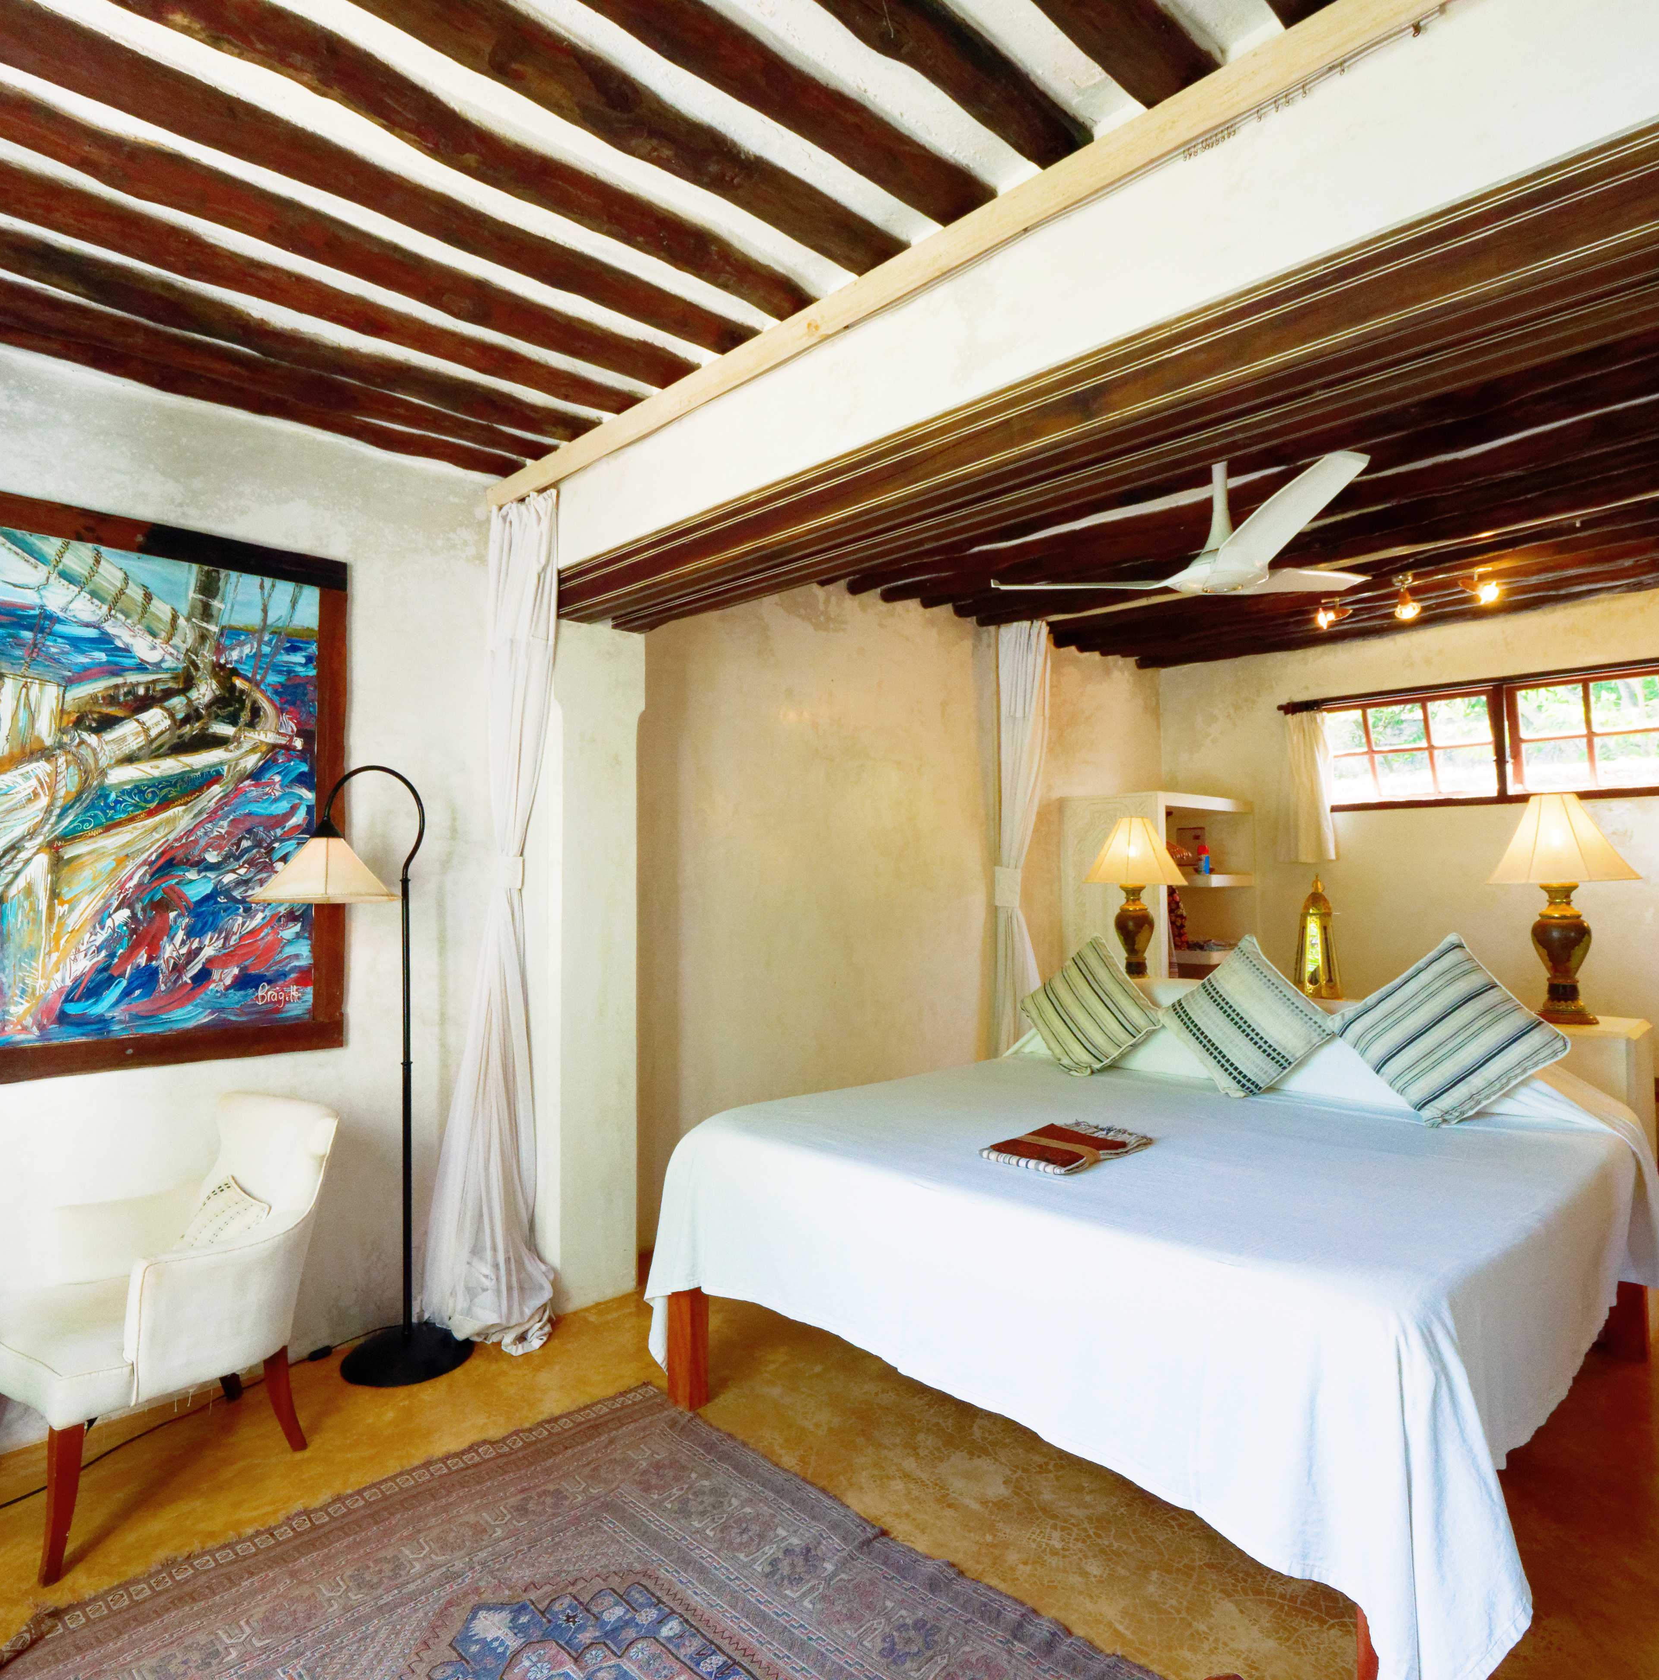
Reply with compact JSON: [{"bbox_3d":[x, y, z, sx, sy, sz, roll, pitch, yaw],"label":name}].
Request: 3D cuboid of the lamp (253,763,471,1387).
[{"bbox_3d":[-1.274,0.611,2.824,0.550,1.630,0.370,1,-2,-31],"label":"lamp"}]

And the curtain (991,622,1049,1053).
[{"bbox_3d":[0.911,0.225,4.882,0.380,2.520,0.220,-2,-3,45],"label":"curtain"}]

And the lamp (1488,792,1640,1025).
[{"bbox_3d":[2.283,0.208,3.227,0.390,0.700,0.390,-2,-3,45],"label":"lamp"}]

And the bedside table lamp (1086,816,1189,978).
[{"bbox_3d":[1.265,0.249,4.244,0.390,0.700,0.390,-2,-3,45],"label":"bedside table lamp"}]

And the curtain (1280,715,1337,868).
[{"bbox_3d":[2.640,-0.291,5.742,0.300,0.850,0.100,-2,-3,45],"label":"curtain"}]

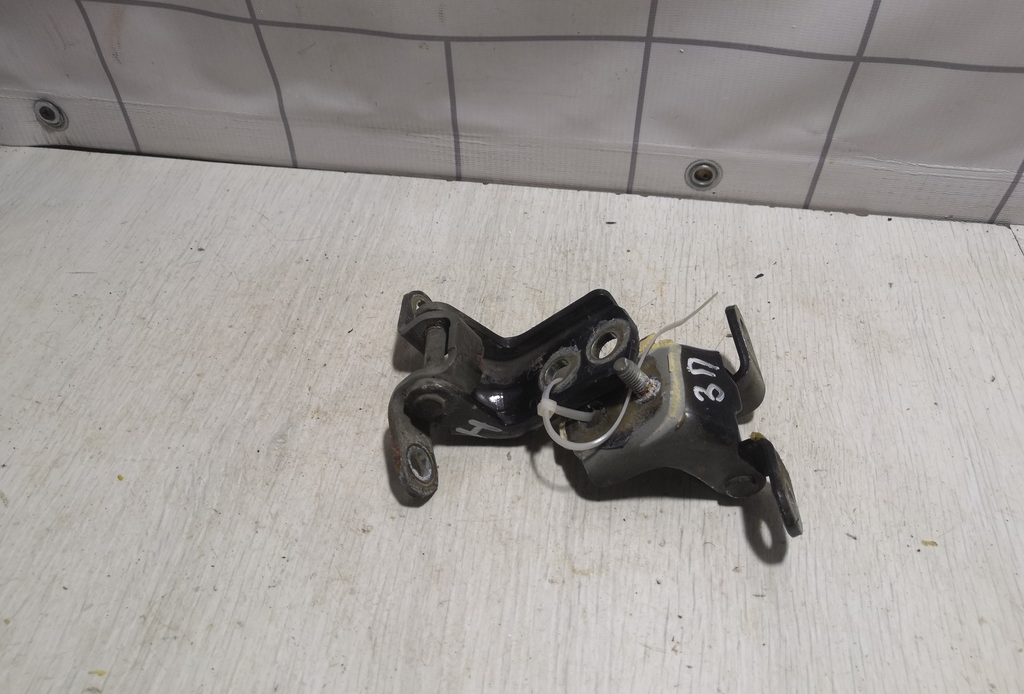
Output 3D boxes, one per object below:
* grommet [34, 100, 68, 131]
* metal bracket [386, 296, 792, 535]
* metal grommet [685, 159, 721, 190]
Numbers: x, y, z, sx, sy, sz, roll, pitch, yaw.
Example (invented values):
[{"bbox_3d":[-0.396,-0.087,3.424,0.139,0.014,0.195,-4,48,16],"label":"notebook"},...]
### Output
[{"bbox_3d":[-0.307,-0.153,0.531,0.023,0.023,0.006,6,46,5],"label":"grommet"},{"bbox_3d":[0.028,0.018,0.359,0.181,0.060,0.130,4,46,4],"label":"metal bracket"},{"bbox_3d":[0.118,-0.106,0.495,0.023,0.023,0.006,6,46,5],"label":"metal grommet"}]

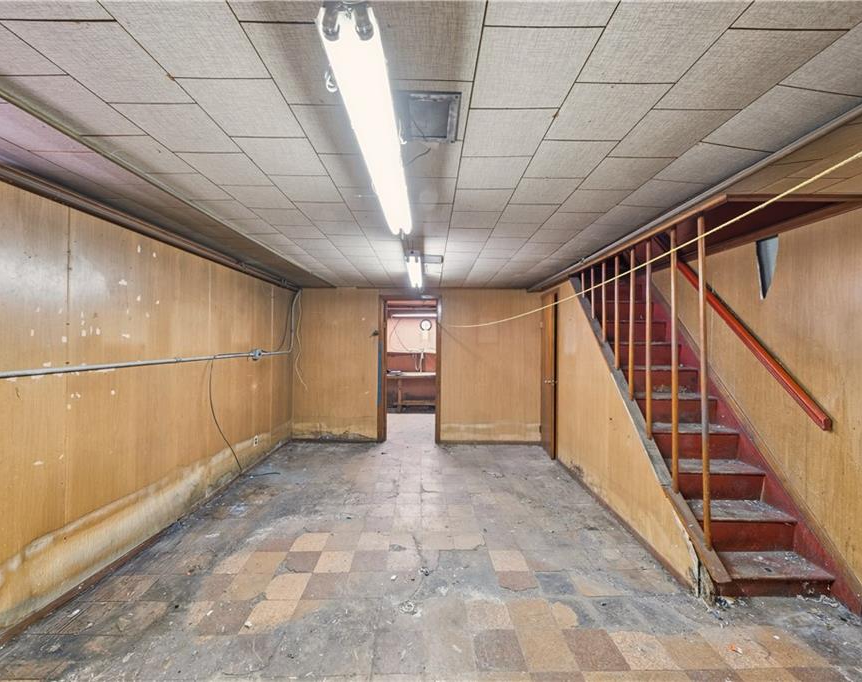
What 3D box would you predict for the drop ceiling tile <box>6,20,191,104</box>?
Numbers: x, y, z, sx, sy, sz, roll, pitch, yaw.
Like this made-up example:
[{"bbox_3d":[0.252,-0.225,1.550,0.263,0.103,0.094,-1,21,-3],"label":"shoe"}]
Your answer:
[{"bbox_3d":[-0.947,-0.820,1.013,0.304,0.020,0.300,1,-1,0],"label":"drop ceiling tile"}]

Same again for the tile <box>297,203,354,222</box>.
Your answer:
[{"bbox_3d":[-0.640,-0.802,2.100,0.304,0.020,0.297,1,-1,0],"label":"tile"}]

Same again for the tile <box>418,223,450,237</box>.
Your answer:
[{"bbox_3d":[-0.025,-0.776,2.365,0.305,0.020,0.302,1,-1,0],"label":"tile"}]

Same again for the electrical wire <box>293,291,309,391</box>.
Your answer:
[{"bbox_3d":[-1.837,-0.007,4.851,0.190,1.430,0.060,1,-1,0],"label":"electrical wire"}]

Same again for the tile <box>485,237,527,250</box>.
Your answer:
[{"bbox_3d":[0.593,-0.772,2.671,0.307,0.020,0.297,1,-1,0],"label":"tile"}]

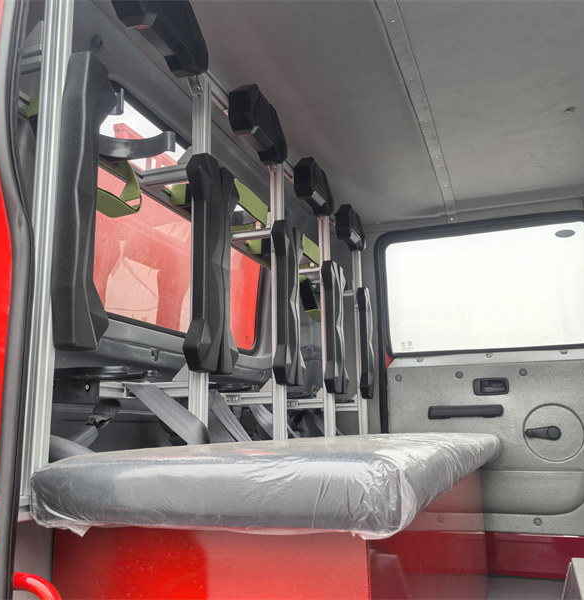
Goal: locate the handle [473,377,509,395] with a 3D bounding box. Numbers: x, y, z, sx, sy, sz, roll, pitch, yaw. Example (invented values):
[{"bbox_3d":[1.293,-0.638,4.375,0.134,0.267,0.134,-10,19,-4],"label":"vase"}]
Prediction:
[{"bbox_3d":[0.802,0.347,2.602,0.138,0.067,0.032,-5,-12,19],"label":"handle"}]

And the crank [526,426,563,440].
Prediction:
[{"bbox_3d":[0.965,0.513,2.481,0.128,0.053,0.050,-5,-12,19],"label":"crank"}]

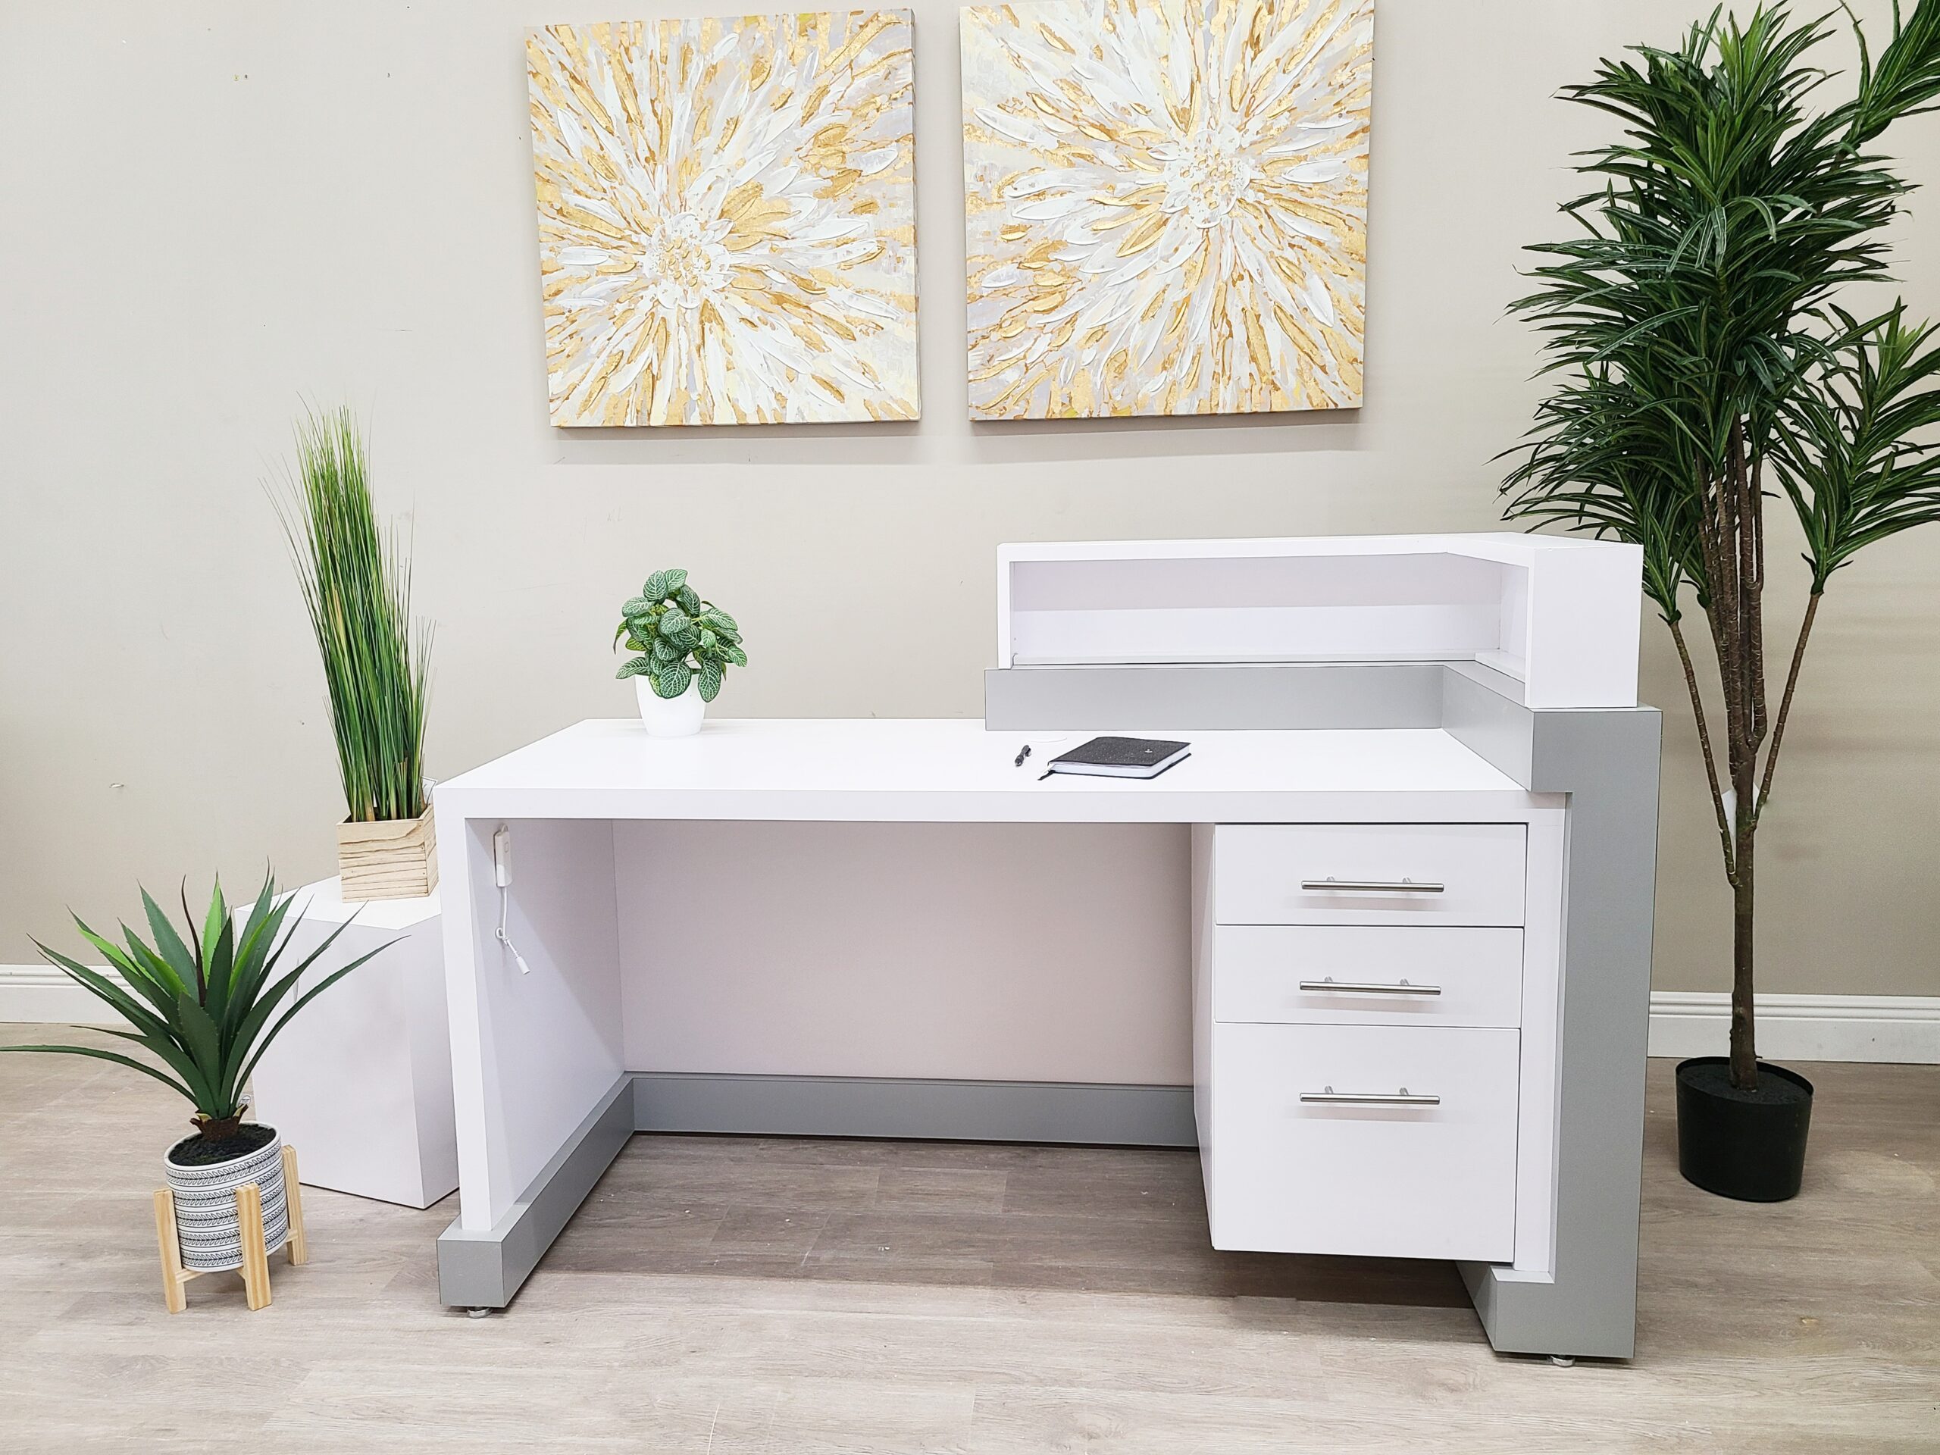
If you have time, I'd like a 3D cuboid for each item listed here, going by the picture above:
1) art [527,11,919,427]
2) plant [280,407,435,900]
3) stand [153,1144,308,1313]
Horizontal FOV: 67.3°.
[{"bbox_3d":[-0.468,-0.968,2.819,0.745,0.745,0.040,0,9,6],"label":"art"},{"bbox_3d":[-1.020,-0.122,2.469,0.215,0.820,0.180,-3,9,-11],"label":"plant"},{"bbox_3d":[-1.075,0.729,2.133,0.145,0.187,0.145,-1,9,-1],"label":"stand"}]

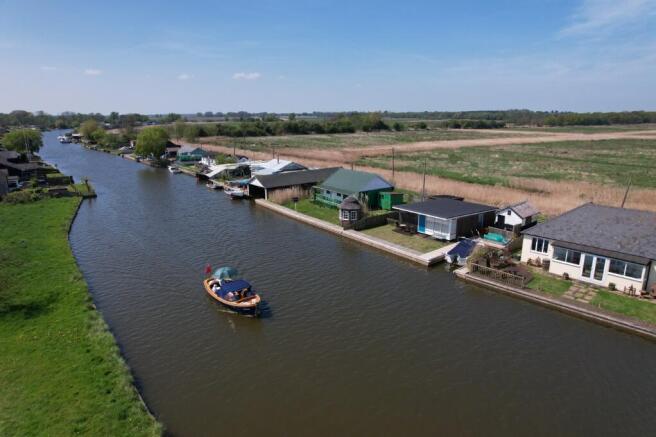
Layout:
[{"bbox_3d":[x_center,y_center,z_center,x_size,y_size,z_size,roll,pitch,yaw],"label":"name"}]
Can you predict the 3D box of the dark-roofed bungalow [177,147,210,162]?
[{"bbox_3d":[-36.700,-17.540,108.691,5.400,4.100,8.300,-13,19,-41],"label":"dark-roofed bungalow"}]

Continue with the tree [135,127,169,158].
[{"bbox_3d":[-48.900,-20.688,110.660,9.200,9.200,9.200,-12,19,-38],"label":"tree"}]

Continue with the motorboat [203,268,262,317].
[{"bbox_3d":[-6.950,5.071,28.708,2.200,1.900,6.100,-14,20,-43],"label":"motorboat"}]

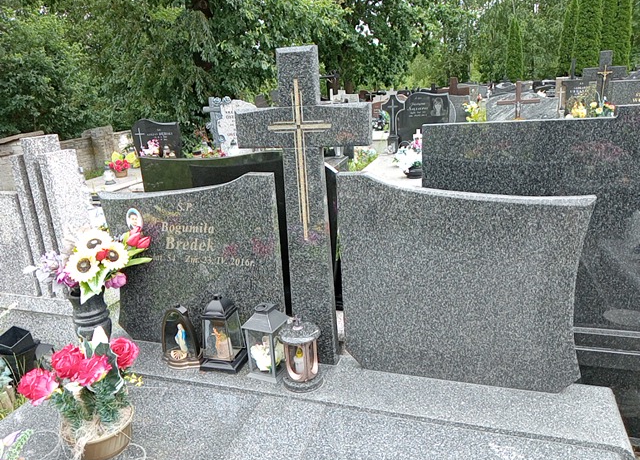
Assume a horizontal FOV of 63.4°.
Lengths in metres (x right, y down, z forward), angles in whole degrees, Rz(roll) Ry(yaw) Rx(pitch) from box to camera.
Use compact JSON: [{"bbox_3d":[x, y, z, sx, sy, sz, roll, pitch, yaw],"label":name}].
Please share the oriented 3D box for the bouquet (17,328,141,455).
[{"bbox_3d":[-0.712,0.525,1.617,0.304,0.278,0.263,-4,16,0],"label":"bouquet"}]

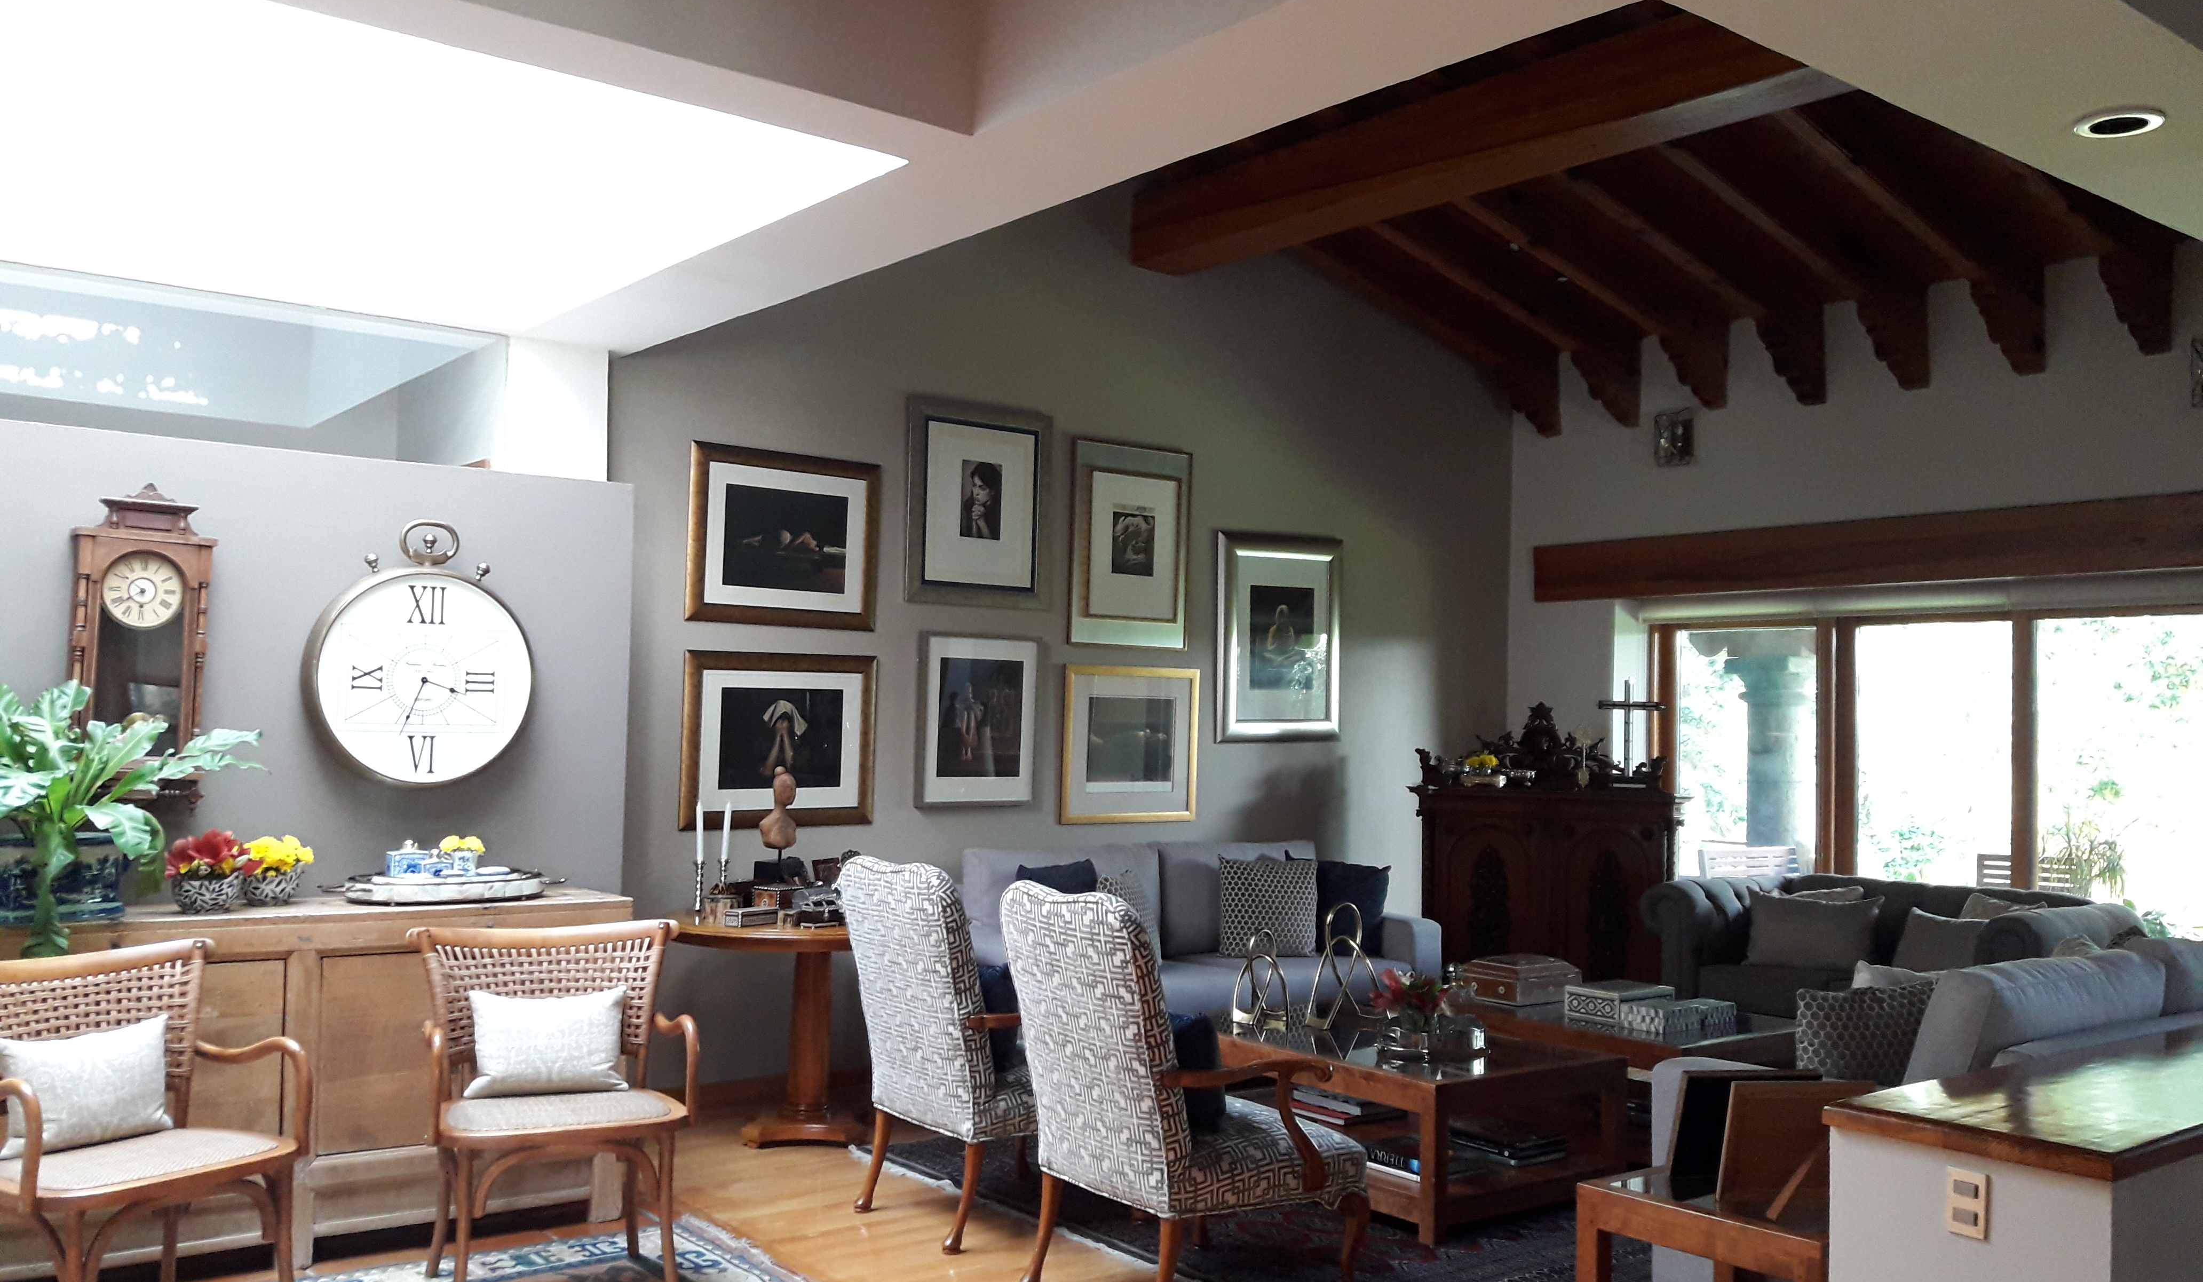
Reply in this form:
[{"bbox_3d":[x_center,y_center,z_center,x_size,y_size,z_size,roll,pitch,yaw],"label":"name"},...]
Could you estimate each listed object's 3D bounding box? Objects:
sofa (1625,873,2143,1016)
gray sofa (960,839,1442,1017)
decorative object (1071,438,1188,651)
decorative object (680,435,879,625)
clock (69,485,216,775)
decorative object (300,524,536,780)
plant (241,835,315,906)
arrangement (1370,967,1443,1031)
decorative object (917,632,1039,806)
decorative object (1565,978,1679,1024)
[{"bbox_3d":[3.313,1.477,7.579,0.970,0.813,1.779,3,-3,-38],"label":"sofa"},{"bbox_3d":[0.329,1.322,7.311,2.284,0.924,0.824,3,-3,-38],"label":"gray sofa"},{"bbox_3d":[0.130,-0.412,7.729,0.642,0.881,0.035,3,-3,-38],"label":"decorative object"},{"bbox_3d":[-1.186,-0.378,6.704,0.775,0.649,0.035,3,-3,-38],"label":"decorative object"},{"bbox_3d":[-2.588,0.017,4.820,0.331,0.872,0.144,3,-3,-38],"label":"clock"},{"bbox_3d":[-1.934,0.033,5.070,0.617,0.760,0.109,3,-3,-38],"label":"decorative object"},{"bbox_3d":[-2.271,0.638,4.910,0.188,0.198,0.188,3,-3,-38],"label":"plant"},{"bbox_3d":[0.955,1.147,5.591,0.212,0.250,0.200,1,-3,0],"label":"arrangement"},{"bbox_3d":[-0.495,0.323,7.220,0.573,0.689,0.040,3,-3,-38],"label":"decorative object"},{"bbox_3d":[1.842,1.278,6.337,0.318,0.094,0.213,3,-3,-38],"label":"decorative object"}]

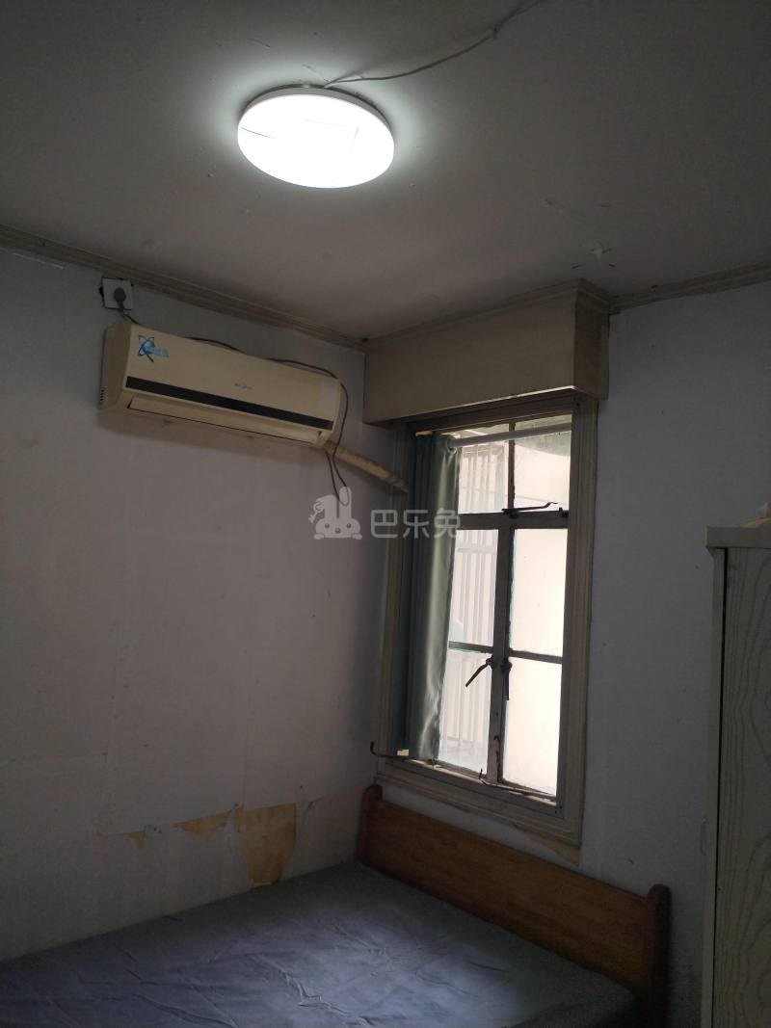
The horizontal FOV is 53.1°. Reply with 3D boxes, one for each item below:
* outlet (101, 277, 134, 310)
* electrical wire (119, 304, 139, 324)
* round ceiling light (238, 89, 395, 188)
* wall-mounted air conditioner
[{"bbox_3d":[-0.811,-0.661,2.334,0.088,0.088,0.022,-6,3,-43],"label":"outlet"},{"bbox_3d":[-0.779,-0.608,2.342,0.069,0.049,0.030,7,-6,-43],"label":"electrical wire"},{"bbox_3d":[-0.138,-0.756,1.573,0.326,0.060,0.326,3,-4,0],"label":"round ceiling light"},{"bbox_3d":[-0.500,-0.399,2.497,0.768,0.244,0.194,7,-6,-43],"label":"wall-mounted air conditioner"}]

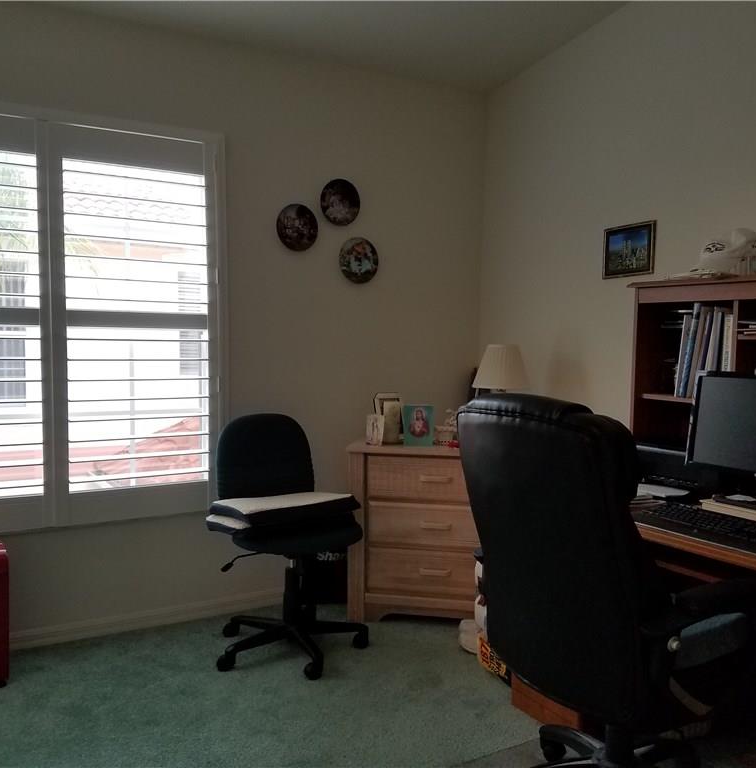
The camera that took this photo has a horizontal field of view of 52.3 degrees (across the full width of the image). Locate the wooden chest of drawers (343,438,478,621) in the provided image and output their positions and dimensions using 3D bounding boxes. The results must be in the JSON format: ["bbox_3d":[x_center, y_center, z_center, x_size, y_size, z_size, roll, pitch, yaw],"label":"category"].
[{"bbox_3d":[0.292,0.679,3.599,0.810,0.787,0.430,1,4,11],"label":"wooden chest of drawers"}]

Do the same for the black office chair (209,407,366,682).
[{"bbox_3d":[-0.371,0.617,3.153,0.600,0.950,0.620,-2,4,-33],"label":"black office chair"}]

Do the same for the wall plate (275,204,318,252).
[{"bbox_3d":[-0.367,-0.711,3.502,0.206,0.206,0.025,-2,4,-31],"label":"wall plate"}]

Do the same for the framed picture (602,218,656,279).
[{"bbox_3d":[1.064,-0.564,3.253,0.020,0.211,0.280,-1,4,-29],"label":"framed picture"}]

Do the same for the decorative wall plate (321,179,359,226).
[{"bbox_3d":[-0.180,-0.880,3.716,0.213,0.213,0.025,-1,4,-29],"label":"decorative wall plate"}]

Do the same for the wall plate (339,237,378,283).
[{"bbox_3d":[-0.092,-0.590,3.673,0.212,0.212,0.025,-2,4,-31],"label":"wall plate"}]

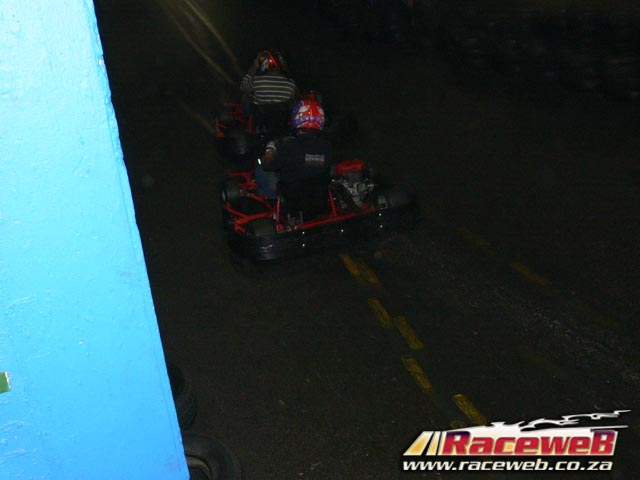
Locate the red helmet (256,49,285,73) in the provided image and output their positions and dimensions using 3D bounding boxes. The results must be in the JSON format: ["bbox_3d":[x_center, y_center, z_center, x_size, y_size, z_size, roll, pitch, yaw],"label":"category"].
[{"bbox_3d":[-0.474,-1.713,7.963,0.250,0.260,0.310,-10,27,-10],"label":"red helmet"}]

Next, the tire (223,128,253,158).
[{"bbox_3d":[-0.797,-0.918,8.122,0.190,0.280,0.280,-10,27,-10],"label":"tire"}]

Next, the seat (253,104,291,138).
[{"bbox_3d":[-0.488,-1.228,8.352,0.400,0.480,0.500,-10,27,-10],"label":"seat"}]

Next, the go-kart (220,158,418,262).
[{"bbox_3d":[-0.135,-0.539,6.888,1.400,0.600,1.820,-14,28,-17],"label":"go-kart"}]

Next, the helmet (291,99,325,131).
[{"bbox_3d":[-0.087,-0.911,6.063,0.250,0.260,0.310,-14,28,-17],"label":"helmet"}]

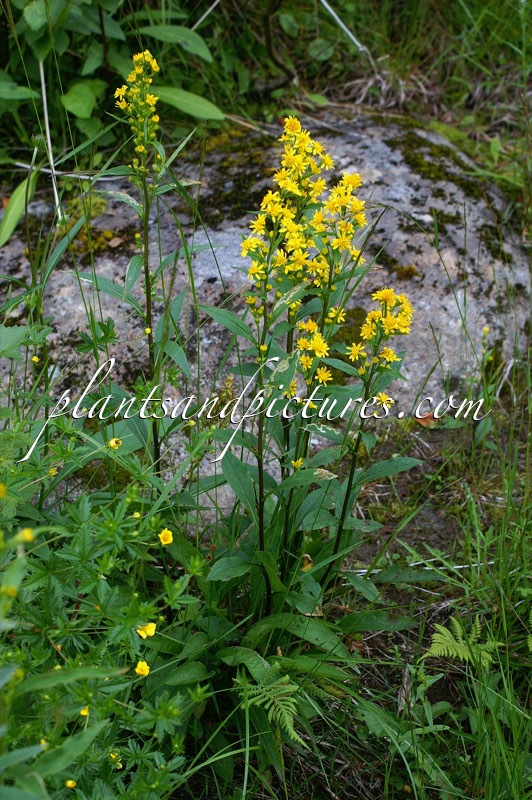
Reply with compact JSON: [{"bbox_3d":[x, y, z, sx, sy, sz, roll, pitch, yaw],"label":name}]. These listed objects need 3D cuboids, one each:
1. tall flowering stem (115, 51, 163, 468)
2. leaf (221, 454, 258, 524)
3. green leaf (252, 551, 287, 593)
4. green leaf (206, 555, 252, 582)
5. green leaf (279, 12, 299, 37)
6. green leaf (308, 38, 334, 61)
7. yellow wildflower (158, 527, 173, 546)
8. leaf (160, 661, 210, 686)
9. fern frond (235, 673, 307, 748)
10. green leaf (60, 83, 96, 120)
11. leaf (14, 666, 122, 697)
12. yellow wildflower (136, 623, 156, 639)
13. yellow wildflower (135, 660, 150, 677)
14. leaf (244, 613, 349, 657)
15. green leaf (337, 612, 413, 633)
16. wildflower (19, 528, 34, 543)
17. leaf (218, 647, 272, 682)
[{"bbox_3d":[-0.118,-0.124,1.400,0.042,0.400,0.042,0,21,0],"label":"tall flowering stem"},{"bbox_3d":[-0.024,0.082,1.370,0.024,0.068,0.016,-23,6,15],"label":"leaf"},{"bbox_3d":[0.003,0.149,1.290,0.014,0.011,0.044,-32,83,-35],"label":"green leaf"},{"bbox_3d":[-0.034,0.151,1.330,0.042,0.009,0.023,-22,43,-12],"label":"green leaf"},{"bbox_3d":[0.037,-0.618,2.450,0.028,0.009,0.045,-32,65,-25],"label":"green leaf"},{"bbox_3d":[0.089,-0.566,2.400,0.044,0.009,0.035,-19,60,-11],"label":"green leaf"},{"bbox_3d":[-0.081,0.110,1.200,0.011,0.013,0.006,-2,-17,-4],"label":"yellow wildflower"},{"bbox_3d":[-0.069,0.232,1.260,0.045,0.010,0.025,-13,44,-14],"label":"leaf"},{"bbox_3d":[0.004,0.242,1.160,0.056,0.022,0.066,-13,48,-26],"label":"fern frond"},{"bbox_3d":[-0.265,-0.423,2.100,0.046,0.014,0.053,-18,62,-16],"label":"green leaf"},{"bbox_3d":[-0.129,0.184,0.970,0.069,0.013,0.016,-13,27,-9],"label":"leaf"},{"bbox_3d":[-0.091,0.175,1.130,0.013,0.007,0.011,-12,68,-25],"label":"yellow wildflower"},{"bbox_3d":[-0.101,0.220,1.220,0.012,0.006,0.012,0,70,0],"label":"yellow wildflower"},{"bbox_3d":[0.026,0.203,1.290,0.090,0.024,0.030,6,40,7],"label":"leaf"},{"bbox_3d":[0.097,0.194,1.300,0.066,0.009,0.024,2,25,-1],"label":"green leaf"},{"bbox_3d":[-0.158,0.089,0.980,0.009,0.009,0.007,-23,-10,-39],"label":"wildflower"},{"bbox_3d":[-0.018,0.236,1.330,0.047,0.024,0.026,11,24,27],"label":"leaf"}]

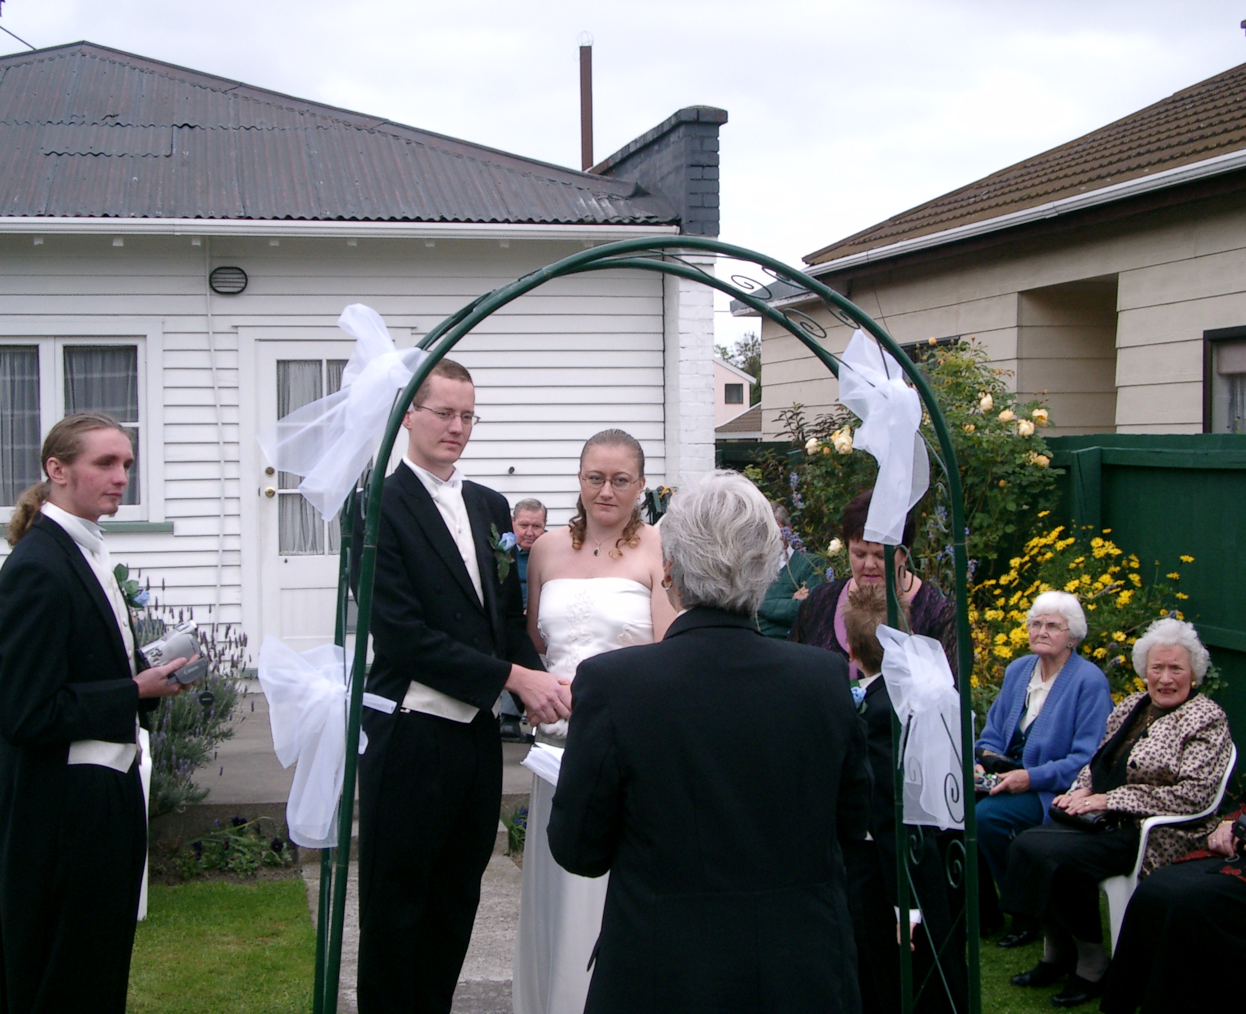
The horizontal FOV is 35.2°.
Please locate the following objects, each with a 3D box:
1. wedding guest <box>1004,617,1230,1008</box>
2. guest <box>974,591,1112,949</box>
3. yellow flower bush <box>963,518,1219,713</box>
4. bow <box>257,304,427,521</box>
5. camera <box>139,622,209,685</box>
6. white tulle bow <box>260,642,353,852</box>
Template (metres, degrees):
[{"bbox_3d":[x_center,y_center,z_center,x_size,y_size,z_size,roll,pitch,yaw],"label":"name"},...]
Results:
[{"bbox_3d":[1.640,0.956,6.420,0.780,1.180,0.520,-2,2,-44],"label":"wedding guest"},{"bbox_3d":[1.550,0.923,7.220,0.530,1.200,0.770,1,2,40],"label":"guest"},{"bbox_3d":[2.020,0.763,8.450,1.120,1.440,0.950,0,2,15],"label":"yellow flower bush"},{"bbox_3d":[-0.558,-0.188,3.900,0.290,0.430,0.250,-1,2,-26],"label":"bow"},{"bbox_3d":[-0.977,0.311,4.250,0.140,0.095,0.070,-30,0,7],"label":"camera"},{"bbox_3d":[-0.632,0.468,3.900,0.160,0.420,0.210,-1,2,-16],"label":"white tulle bow"}]

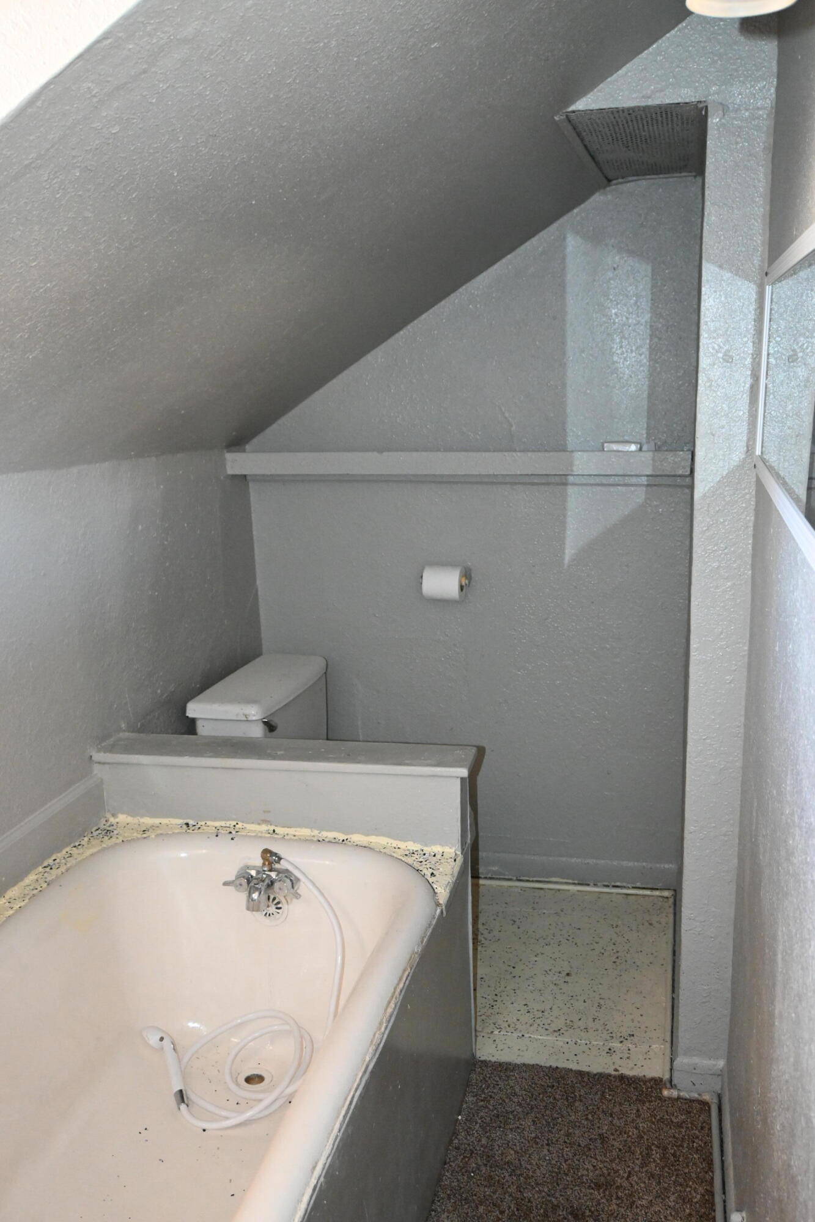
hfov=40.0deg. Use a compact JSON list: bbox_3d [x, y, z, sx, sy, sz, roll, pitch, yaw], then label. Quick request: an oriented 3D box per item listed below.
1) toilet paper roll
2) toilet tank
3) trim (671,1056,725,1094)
[{"bbox_3d":[0.110,-0.083,3.310,0.141,0.109,0.112,2,13,14],"label":"toilet paper roll"},{"bbox_3d":[-0.421,0.374,3.312,0.235,0.355,0.525,2,13,14],"label":"toilet tank"},{"bbox_3d":[0.648,1.037,2.496,0.103,0.074,0.018,2,13,14],"label":"trim"}]

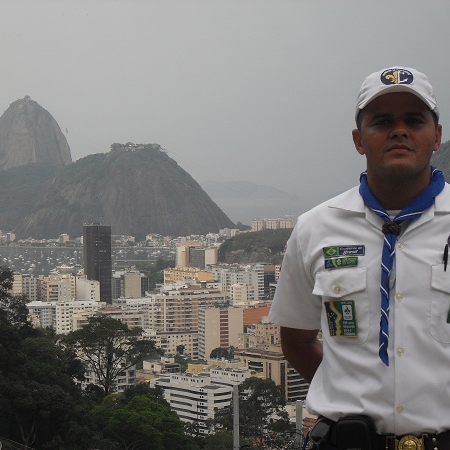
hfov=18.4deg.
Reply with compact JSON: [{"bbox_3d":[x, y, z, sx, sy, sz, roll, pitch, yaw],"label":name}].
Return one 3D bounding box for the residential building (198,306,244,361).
[{"bbox_3d":[-2.730,80.780,1028.640,28.500,40.000,24.000,0,2,-13],"label":"residential building"}]

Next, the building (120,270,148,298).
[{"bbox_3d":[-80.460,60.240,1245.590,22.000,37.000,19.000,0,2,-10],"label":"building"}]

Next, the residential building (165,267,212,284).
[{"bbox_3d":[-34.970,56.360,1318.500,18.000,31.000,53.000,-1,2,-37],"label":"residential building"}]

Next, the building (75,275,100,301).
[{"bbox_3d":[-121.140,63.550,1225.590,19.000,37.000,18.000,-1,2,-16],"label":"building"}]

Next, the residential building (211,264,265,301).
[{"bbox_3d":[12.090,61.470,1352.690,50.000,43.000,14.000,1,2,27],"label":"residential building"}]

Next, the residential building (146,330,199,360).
[{"bbox_3d":[-37.870,88.410,1000.360,34.000,22.500,14.000,-1,2,-22],"label":"residential building"}]

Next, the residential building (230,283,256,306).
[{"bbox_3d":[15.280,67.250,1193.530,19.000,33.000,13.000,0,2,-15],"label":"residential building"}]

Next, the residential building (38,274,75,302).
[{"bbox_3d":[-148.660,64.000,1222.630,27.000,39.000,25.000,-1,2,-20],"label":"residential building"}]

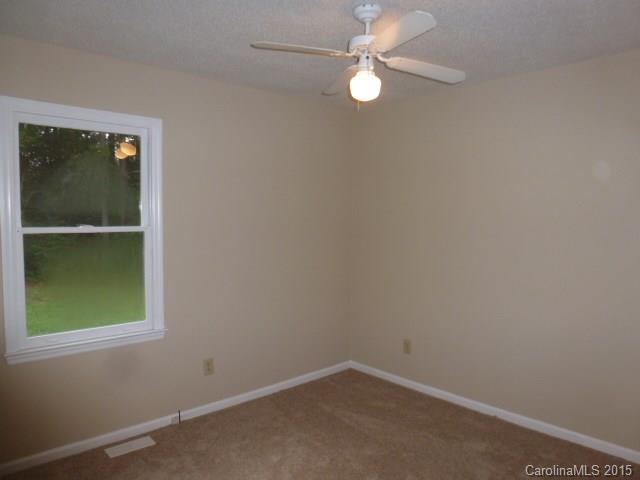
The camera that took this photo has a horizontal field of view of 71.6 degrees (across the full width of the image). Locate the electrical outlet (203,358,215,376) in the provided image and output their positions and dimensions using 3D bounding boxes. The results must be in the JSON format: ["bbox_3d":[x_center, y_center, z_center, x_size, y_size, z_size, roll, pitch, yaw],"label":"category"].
[{"bbox_3d":[-0.808,0.925,3.220,0.075,0.119,0.015,-2,4,-42],"label":"electrical outlet"}]

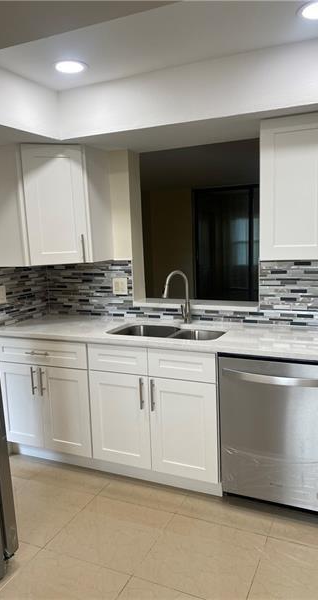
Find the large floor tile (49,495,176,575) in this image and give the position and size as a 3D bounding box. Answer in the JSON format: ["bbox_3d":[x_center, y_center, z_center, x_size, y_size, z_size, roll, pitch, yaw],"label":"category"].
[{"bbox_3d":[-0.245,1.213,2.368,0.509,0.010,0.509,2,8,25],"label":"large floor tile"}]

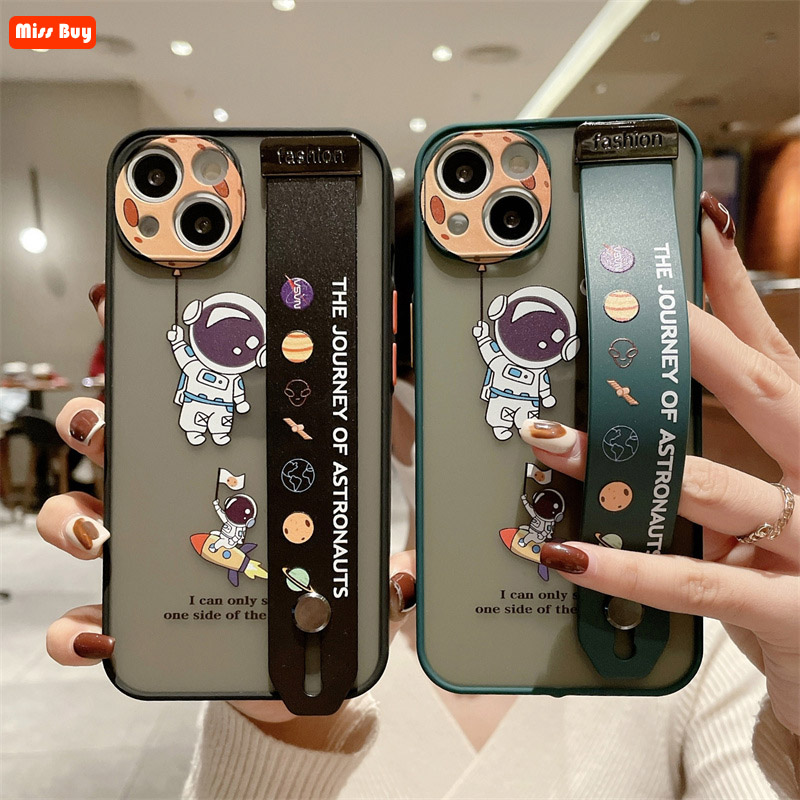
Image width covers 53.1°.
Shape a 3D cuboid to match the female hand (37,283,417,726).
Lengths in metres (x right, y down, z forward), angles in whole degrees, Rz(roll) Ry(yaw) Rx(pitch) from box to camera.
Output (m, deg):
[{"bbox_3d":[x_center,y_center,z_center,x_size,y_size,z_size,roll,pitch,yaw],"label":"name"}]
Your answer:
[{"bbox_3d":[-0.051,0.031,0.238,0.108,0.130,0.065,0,0,0],"label":"female hand"}]

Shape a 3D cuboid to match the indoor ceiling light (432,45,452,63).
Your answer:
[{"bbox_3d":[0.280,-2.287,5.287,0.130,0.070,0.130,0,8,0],"label":"indoor ceiling light"}]

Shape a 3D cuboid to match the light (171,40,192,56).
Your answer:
[{"bbox_3d":[-1.411,-2.270,5.173,0.135,0.070,0.135,0,8,0],"label":"light"}]

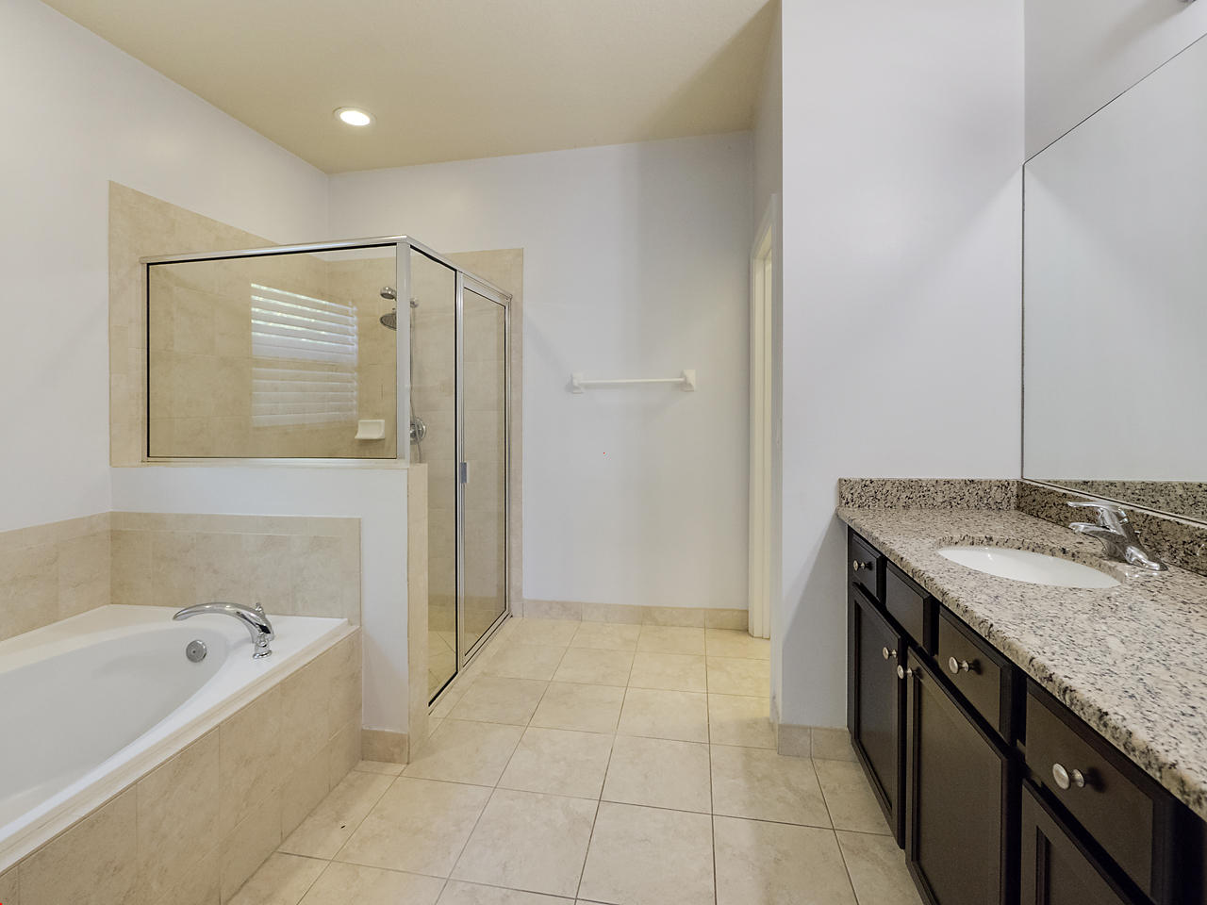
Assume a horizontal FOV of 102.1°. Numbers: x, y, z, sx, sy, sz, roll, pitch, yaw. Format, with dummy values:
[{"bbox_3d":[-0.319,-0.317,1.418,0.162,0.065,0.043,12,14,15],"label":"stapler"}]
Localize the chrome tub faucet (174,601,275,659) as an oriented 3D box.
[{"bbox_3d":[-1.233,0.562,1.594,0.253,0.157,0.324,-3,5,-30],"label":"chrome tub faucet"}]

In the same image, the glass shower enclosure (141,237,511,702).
[{"bbox_3d":[-1.168,0.136,2.390,1.174,1.862,1.215,0,4,10],"label":"glass shower enclosure"}]

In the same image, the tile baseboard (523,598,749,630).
[{"bbox_3d":[0.166,0.948,2.843,1.316,0.116,0.015,0,4,10],"label":"tile baseboard"}]

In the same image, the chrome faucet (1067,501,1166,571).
[{"bbox_3d":[1.089,0.170,1.048,0.157,0.127,0.157,0,4,10],"label":"chrome faucet"}]

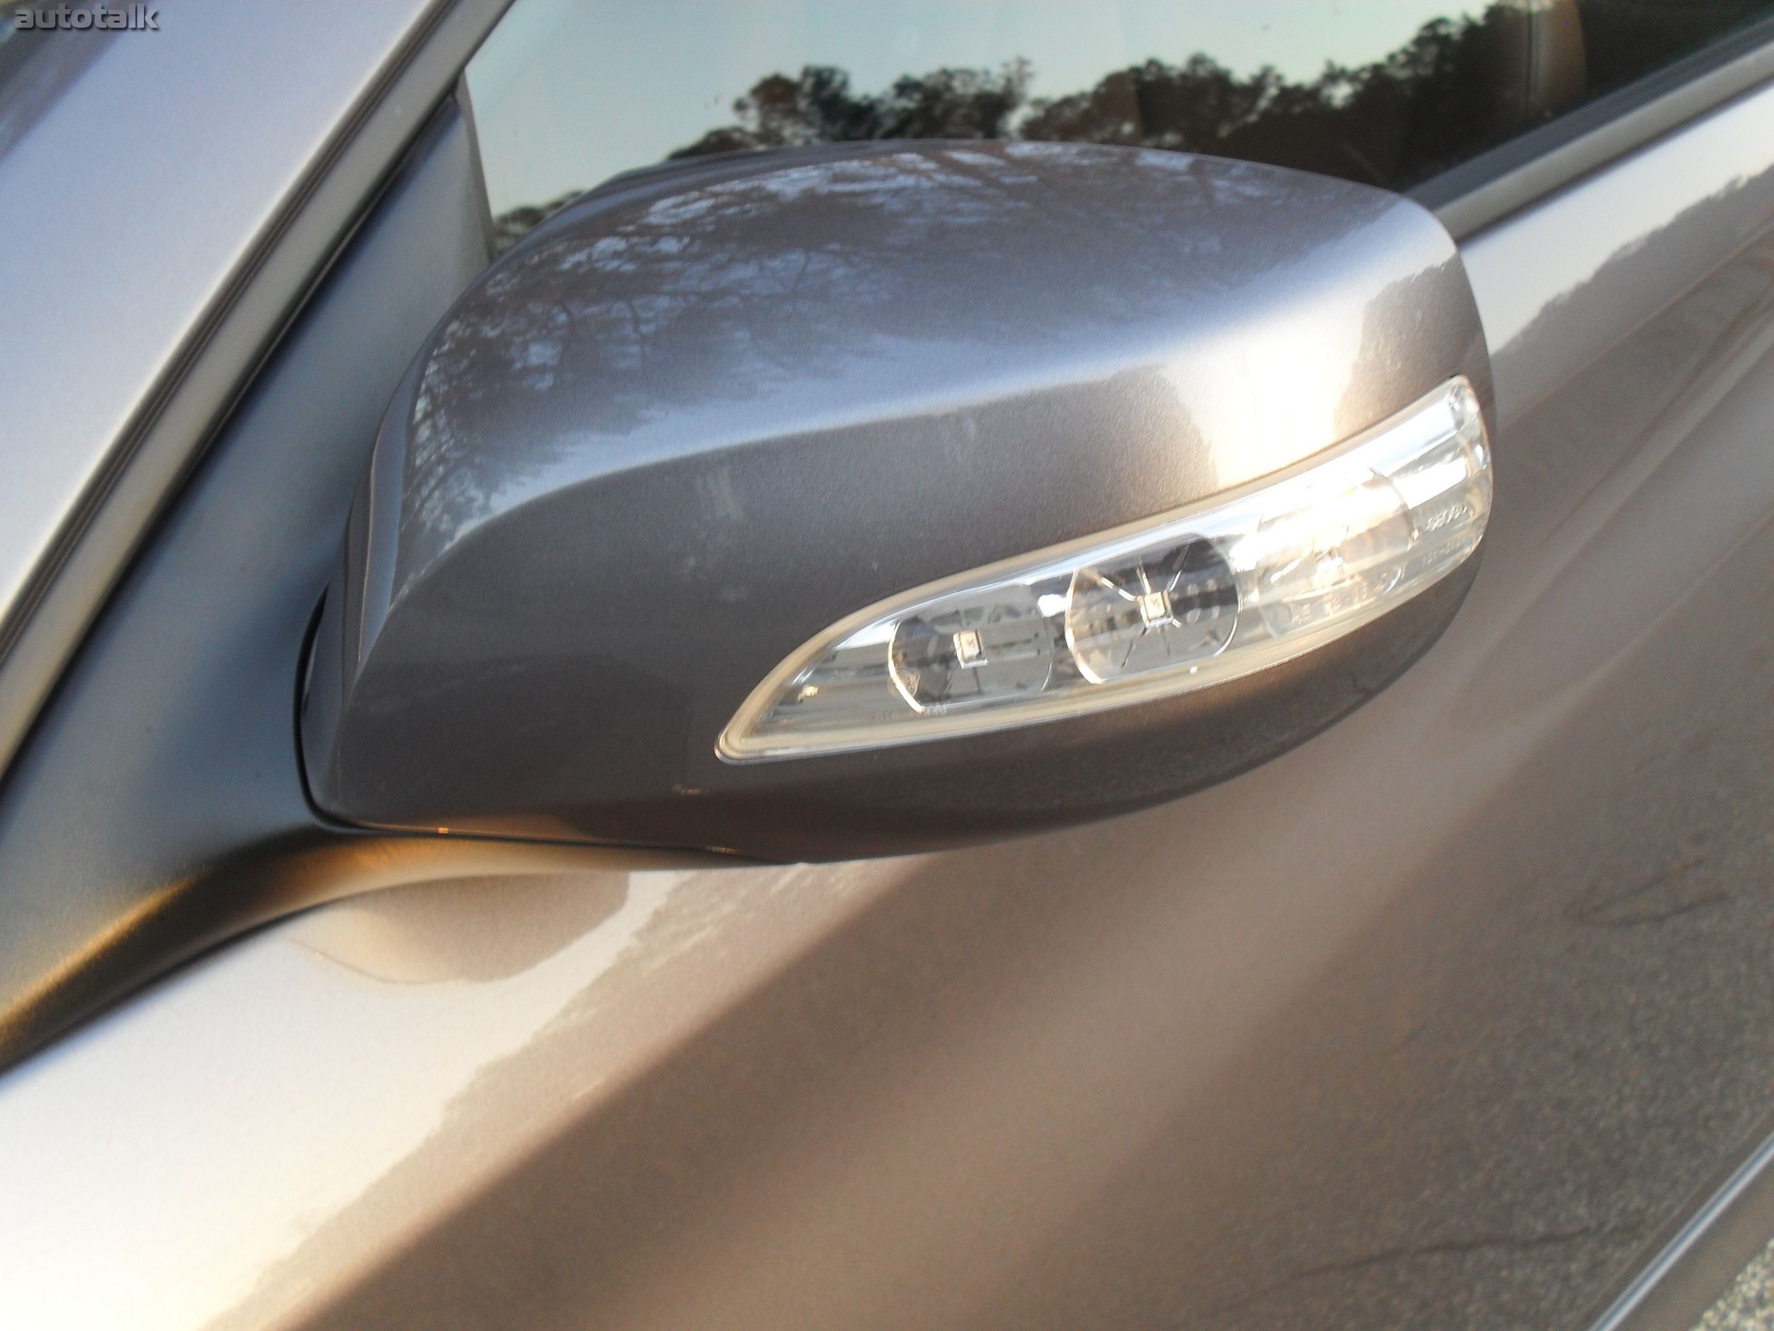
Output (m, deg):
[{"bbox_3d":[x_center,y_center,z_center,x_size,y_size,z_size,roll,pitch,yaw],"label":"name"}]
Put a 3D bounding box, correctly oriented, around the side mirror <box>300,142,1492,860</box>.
[{"bbox_3d":[-0.002,-0.036,0.461,0.250,0.148,0.130,3,29,19],"label":"side mirror"}]

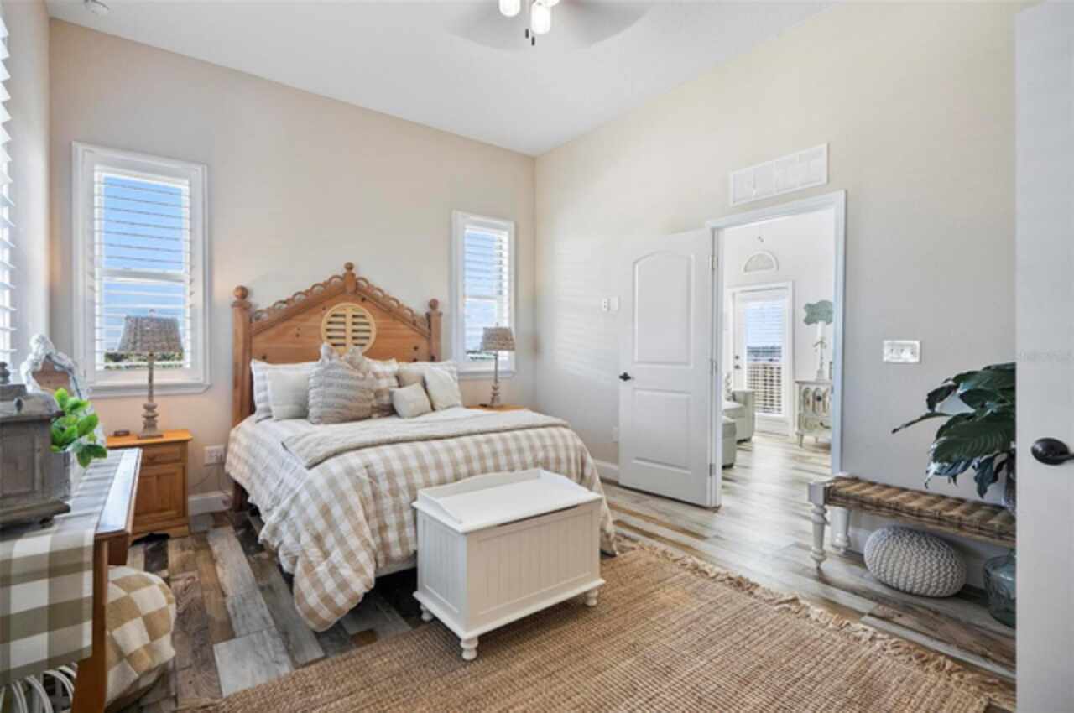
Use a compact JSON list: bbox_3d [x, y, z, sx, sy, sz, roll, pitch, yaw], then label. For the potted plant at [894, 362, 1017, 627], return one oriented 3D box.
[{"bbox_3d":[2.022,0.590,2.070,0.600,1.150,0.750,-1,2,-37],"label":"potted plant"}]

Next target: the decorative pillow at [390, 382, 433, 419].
[{"bbox_3d":[-0.937,0.336,3.578,0.280,0.255,0.115,-11,-21,-32],"label":"decorative pillow"}]

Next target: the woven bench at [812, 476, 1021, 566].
[{"bbox_3d":[1.959,0.928,2.233,0.340,0.455,1.160,-1,2,-36],"label":"woven bench"}]

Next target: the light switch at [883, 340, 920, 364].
[{"bbox_3d":[1.922,-0.026,2.518,0.012,0.118,0.163,-1,2,-36],"label":"light switch"}]

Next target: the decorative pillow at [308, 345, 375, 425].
[{"bbox_3d":[-1.407,0.219,3.427,0.470,0.530,0.190,-1,-16,-37],"label":"decorative pillow"}]

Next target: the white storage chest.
[{"bbox_3d":[-0.117,0.873,2.161,0.750,0.575,0.450,-1,2,-38],"label":"white storage chest"}]

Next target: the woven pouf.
[{"bbox_3d":[1.851,1.006,2.349,0.410,0.300,0.410,-1,2,-37],"label":"woven pouf"}]

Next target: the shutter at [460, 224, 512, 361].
[{"bbox_3d":[-0.494,-0.598,4.756,0.540,1.330,0.060,-1,2,-36],"label":"shutter"}]

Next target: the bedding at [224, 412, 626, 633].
[{"bbox_3d":[-0.831,0.745,2.977,1.770,0.710,1.950,-1,2,-36],"label":"bedding"}]

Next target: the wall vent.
[{"bbox_3d":[1.520,-1.145,3.044,0.025,0.243,0.635,-1,2,-36],"label":"wall vent"}]

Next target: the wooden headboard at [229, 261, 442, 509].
[{"bbox_3d":[-1.498,0.165,3.799,1.600,1.830,0.110,0,1,-38],"label":"wooden headboard"}]

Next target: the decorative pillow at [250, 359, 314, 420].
[{"bbox_3d":[-1.775,0.237,3.477,0.520,0.450,0.180,-1,-13,-37],"label":"decorative pillow"}]

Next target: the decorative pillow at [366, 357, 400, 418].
[{"bbox_3d":[-1.277,0.231,3.549,0.470,0.440,0.150,-1,-20,-36],"label":"decorative pillow"}]

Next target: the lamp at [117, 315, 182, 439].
[{"bbox_3d":[-2.457,0.114,3.024,0.320,0.800,0.320,-1,2,-37],"label":"lamp"}]

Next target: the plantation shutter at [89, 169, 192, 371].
[{"bbox_3d":[-2.602,-0.560,3.159,0.540,1.380,0.070,-1,2,-37],"label":"plantation shutter"}]

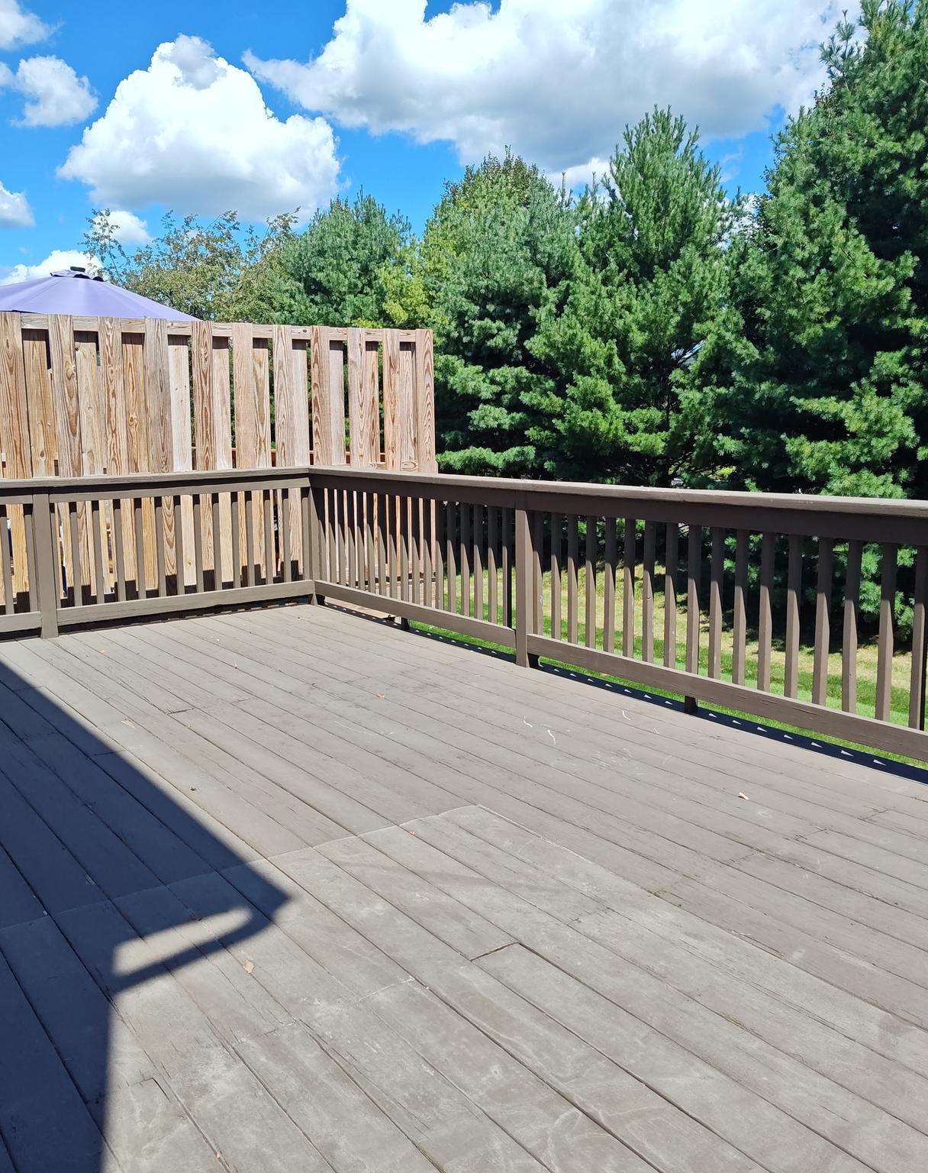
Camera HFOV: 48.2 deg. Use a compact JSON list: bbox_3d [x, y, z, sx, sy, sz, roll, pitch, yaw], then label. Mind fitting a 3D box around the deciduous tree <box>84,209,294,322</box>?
[{"bbox_3d":[-6.052,-4.840,23.276,5.100,6.810,5.100,-3,9,-14],"label":"deciduous tree"}]

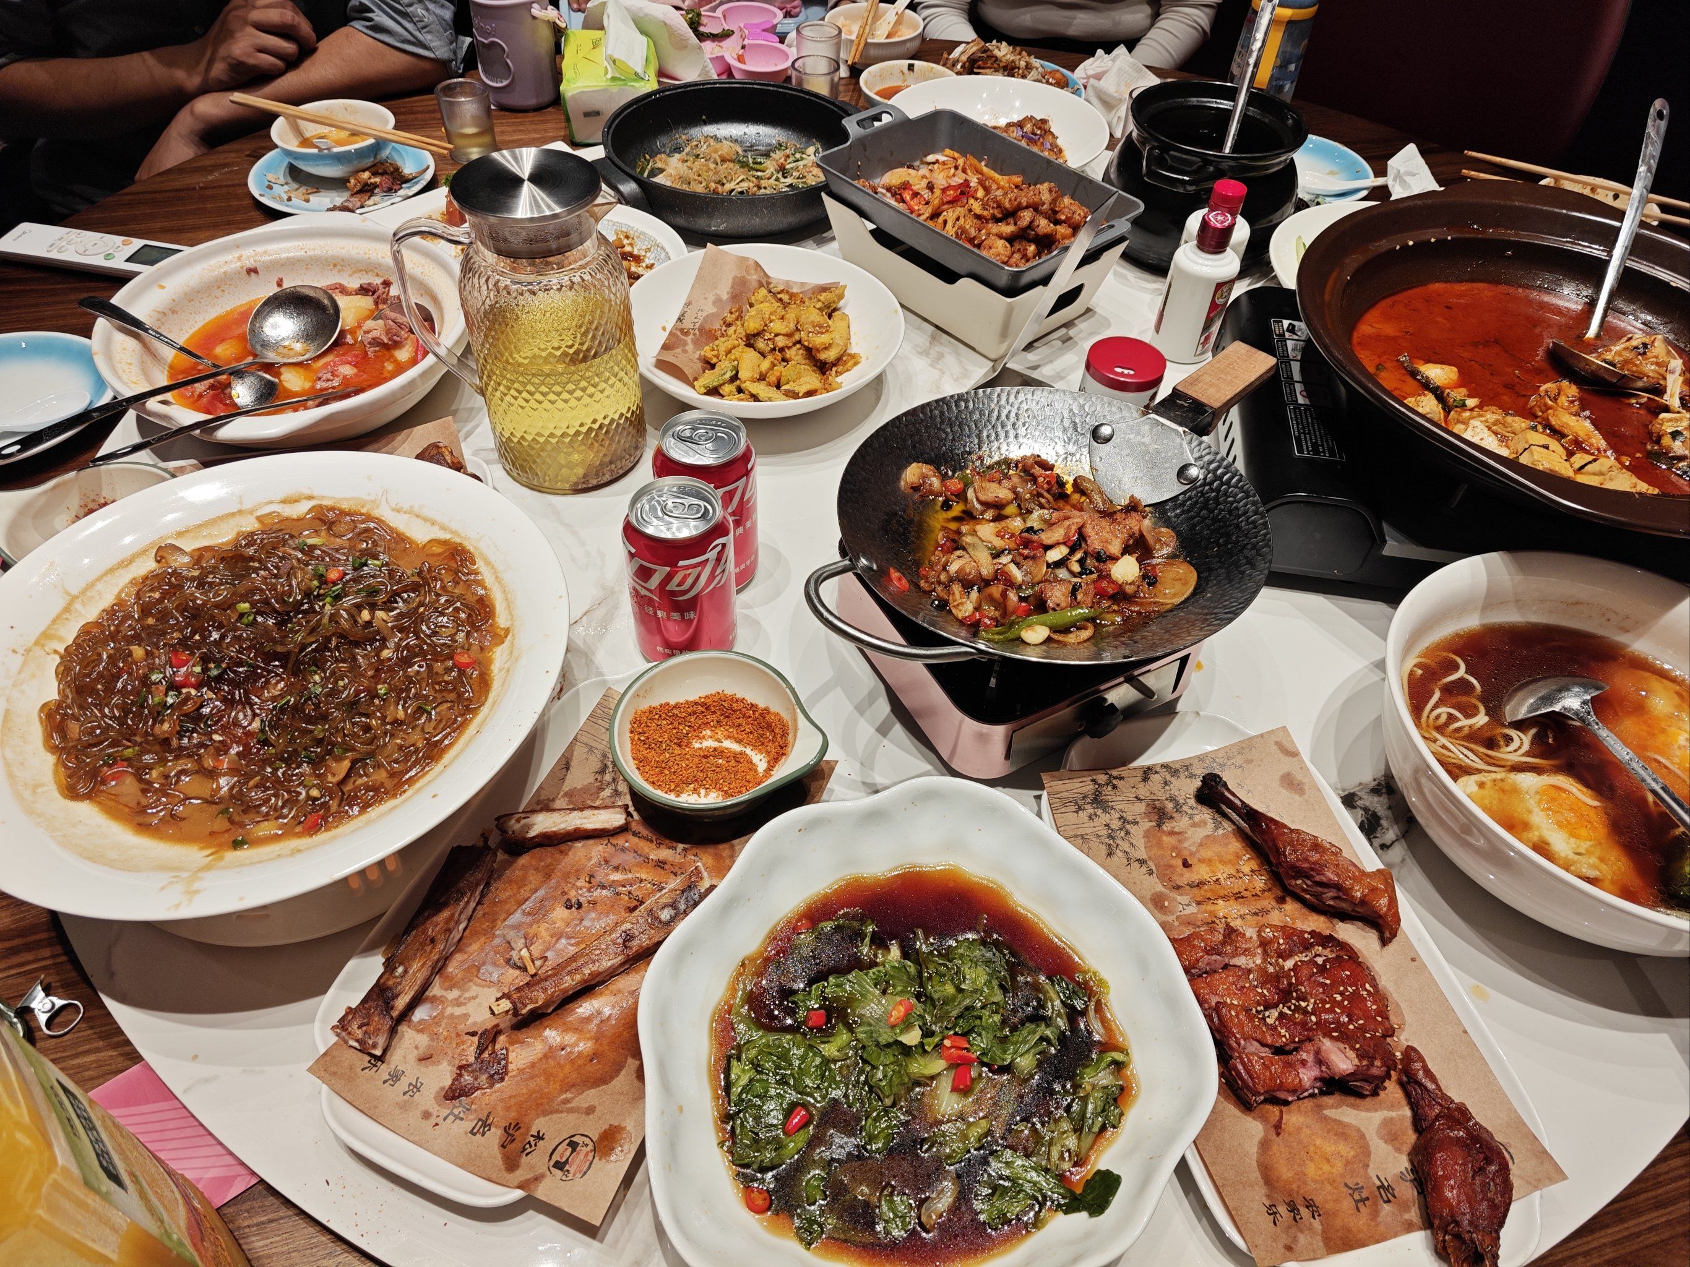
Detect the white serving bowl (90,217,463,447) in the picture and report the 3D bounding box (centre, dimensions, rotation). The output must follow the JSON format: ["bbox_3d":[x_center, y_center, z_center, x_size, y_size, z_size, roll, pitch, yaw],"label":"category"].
[{"bbox_3d":[-0.424,-0.220,0.880,0.275,0.070,0.310,-2,48,-5],"label":"white serving bowl"}]

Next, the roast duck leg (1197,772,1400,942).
[{"bbox_3d":[0.248,0.117,0.615,0.122,0.036,0.045,36,56,26],"label":"roast duck leg"}]

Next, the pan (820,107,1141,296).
[{"bbox_3d":[0.112,-0.372,0.975,0.172,0.056,0.297,-33,57,-28],"label":"pan"}]

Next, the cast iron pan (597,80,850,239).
[{"bbox_3d":[-0.108,-0.473,1.129,0.310,0.062,0.258,-33,57,-28],"label":"cast iron pan"}]

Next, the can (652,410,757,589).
[{"bbox_3d":[-0.090,-0.083,0.743,0.066,0.115,0.066,2,48,-2],"label":"can"}]

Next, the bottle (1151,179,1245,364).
[{"bbox_3d":[0.299,-0.294,0.949,0.056,0.123,0.056,34,54,24],"label":"bottle"}]

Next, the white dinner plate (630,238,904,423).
[{"bbox_3d":[-0.063,-0.235,0.921,0.221,0.057,0.221,-1,48,-4],"label":"white dinner plate"}]

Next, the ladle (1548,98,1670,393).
[{"bbox_3d":[0.591,-0.292,0.840,0.085,0.060,0.267,22,75,16],"label":"ladle"}]

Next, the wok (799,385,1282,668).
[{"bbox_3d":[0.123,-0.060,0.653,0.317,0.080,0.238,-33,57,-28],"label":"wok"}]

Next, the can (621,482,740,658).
[{"bbox_3d":[-0.101,-0.035,0.699,0.066,0.115,0.066,1,48,-2],"label":"can"}]

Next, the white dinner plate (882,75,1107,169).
[{"bbox_3d":[0.162,-0.527,1.205,0.234,0.044,0.234,2,48,-2],"label":"white dinner plate"}]

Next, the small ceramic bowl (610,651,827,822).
[{"bbox_3d":[-0.070,0.066,0.641,0.124,0.043,0.108,10,48,6],"label":"small ceramic bowl"}]

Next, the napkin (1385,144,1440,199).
[{"bbox_3d":[0.635,-0.509,1.249,0.080,0.045,0.090,27,52,20],"label":"napkin"}]

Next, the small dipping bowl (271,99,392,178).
[{"bbox_3d":[-0.522,-0.502,1.163,0.120,0.050,0.120,-17,51,-17],"label":"small dipping bowl"}]

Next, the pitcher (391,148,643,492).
[{"bbox_3d":[-0.224,-0.214,0.788,0.153,0.213,0.112,-2,48,-5],"label":"pitcher"}]

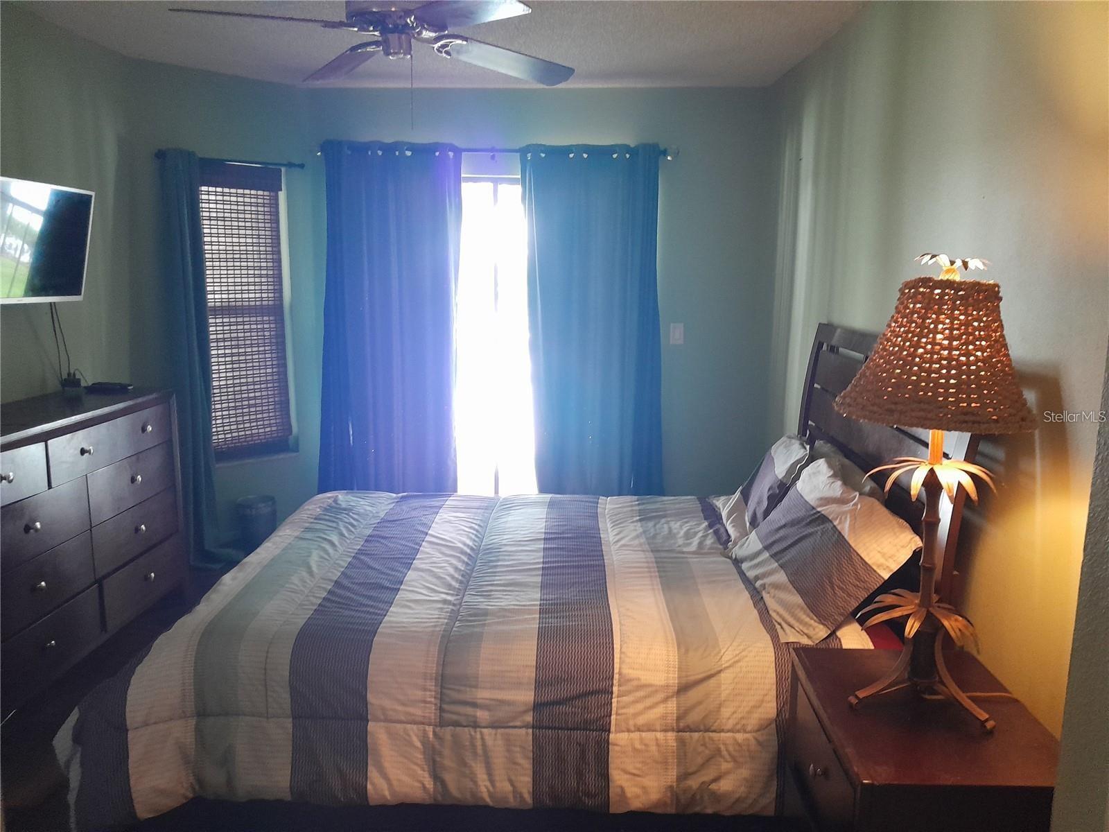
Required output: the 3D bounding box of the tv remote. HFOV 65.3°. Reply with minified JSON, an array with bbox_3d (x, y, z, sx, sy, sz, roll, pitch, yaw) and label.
[{"bbox_3d":[-1.787,-0.111,3.482,0.175,0.030,0.055,0,8,0],"label":"tv remote"}]

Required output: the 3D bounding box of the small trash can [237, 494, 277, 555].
[{"bbox_3d":[-1.545,0.567,4.493,0.205,0.290,0.205,0,8,0],"label":"small trash can"}]

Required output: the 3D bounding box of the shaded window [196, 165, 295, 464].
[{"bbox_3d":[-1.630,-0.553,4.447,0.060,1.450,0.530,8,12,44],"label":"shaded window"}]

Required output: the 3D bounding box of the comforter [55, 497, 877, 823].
[{"bbox_3d":[-0.195,0.628,2.763,1.930,0.450,1.640,0,9,1],"label":"comforter"}]

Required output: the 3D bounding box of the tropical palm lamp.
[{"bbox_3d":[0.755,0.131,1.718,0.365,0.875,0.365,0,8,0],"label":"tropical palm lamp"}]

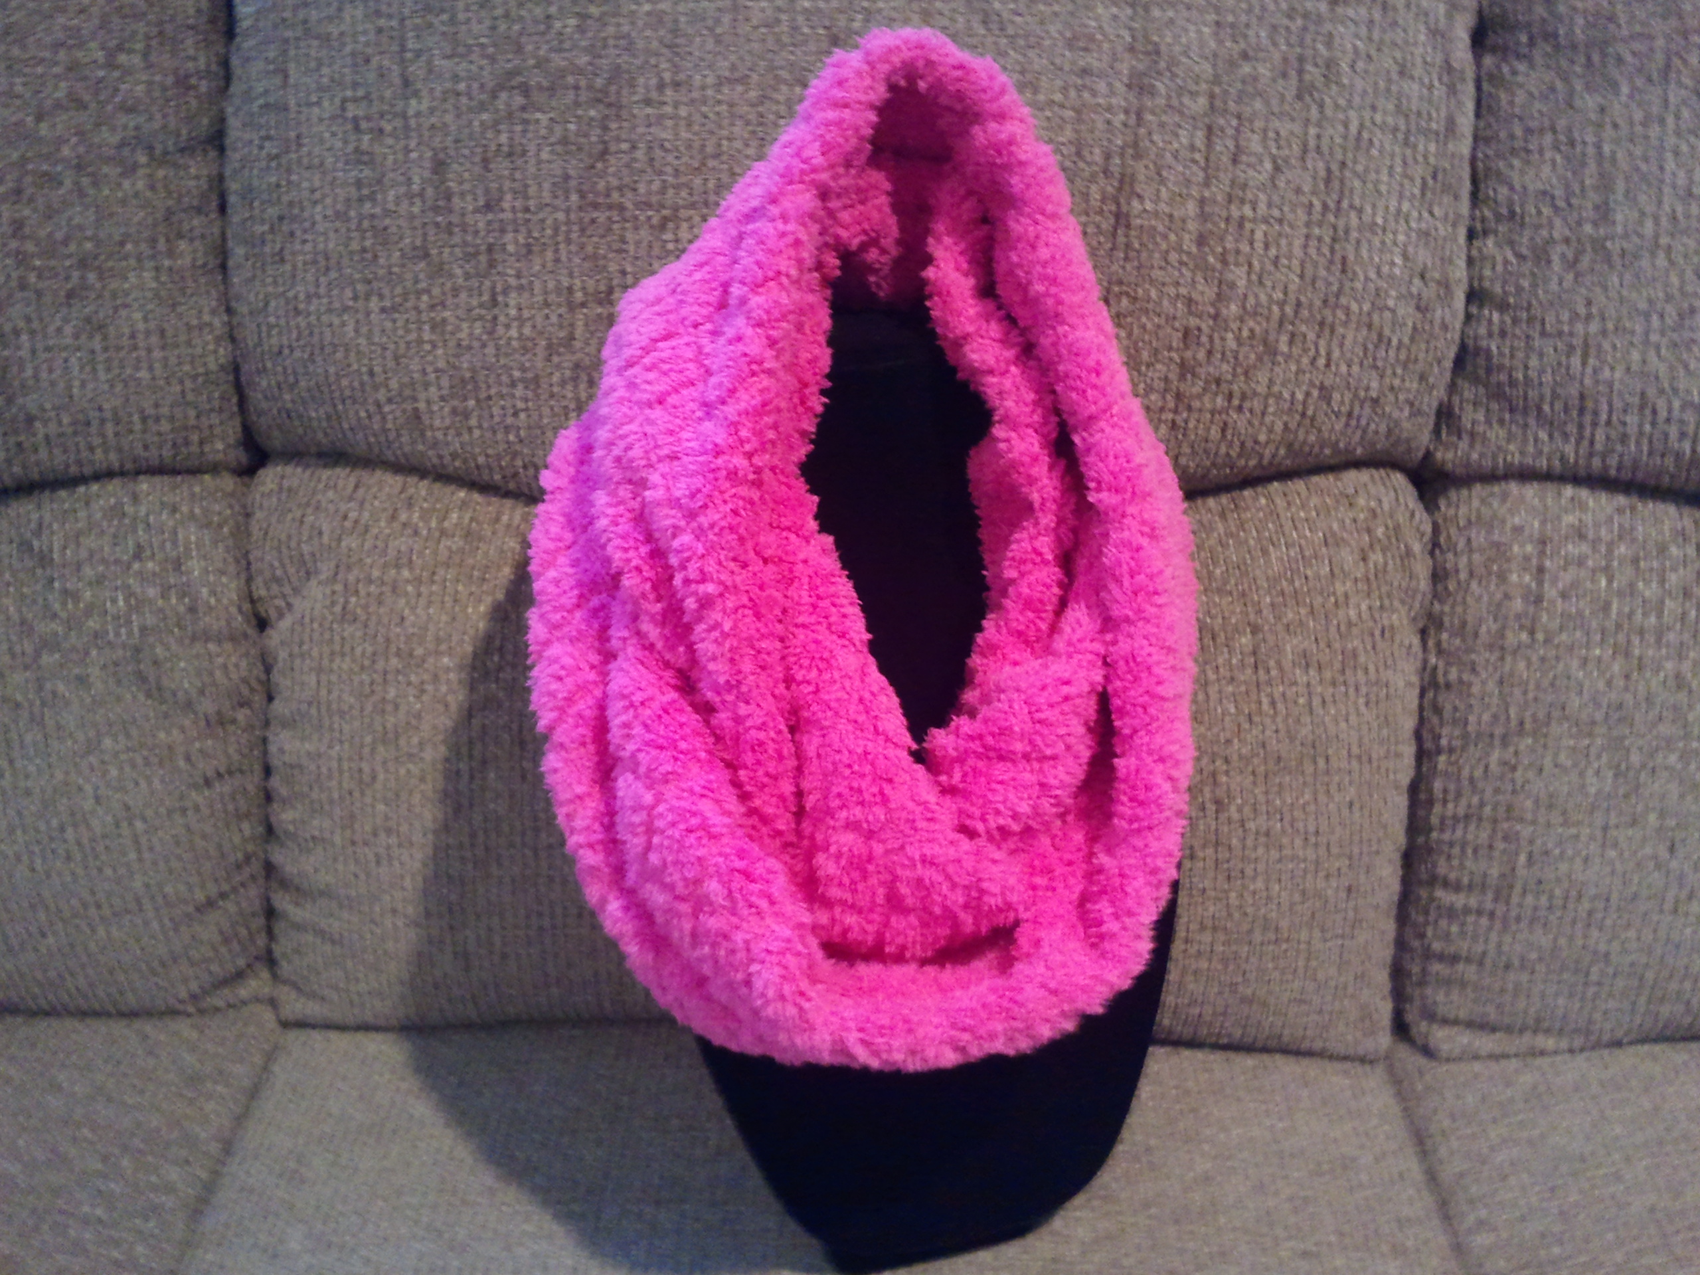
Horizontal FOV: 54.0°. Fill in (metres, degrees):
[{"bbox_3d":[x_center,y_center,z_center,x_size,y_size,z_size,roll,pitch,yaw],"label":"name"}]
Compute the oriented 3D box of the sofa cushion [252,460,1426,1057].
[{"bbox_3d":[-0.003,0.058,0.895,0.590,0.310,0.160,1,11,2],"label":"sofa cushion"}]

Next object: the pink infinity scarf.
[{"bbox_3d":[0.005,-0.035,0.675,0.260,0.400,0.190,-1,16,-3],"label":"pink infinity scarf"}]

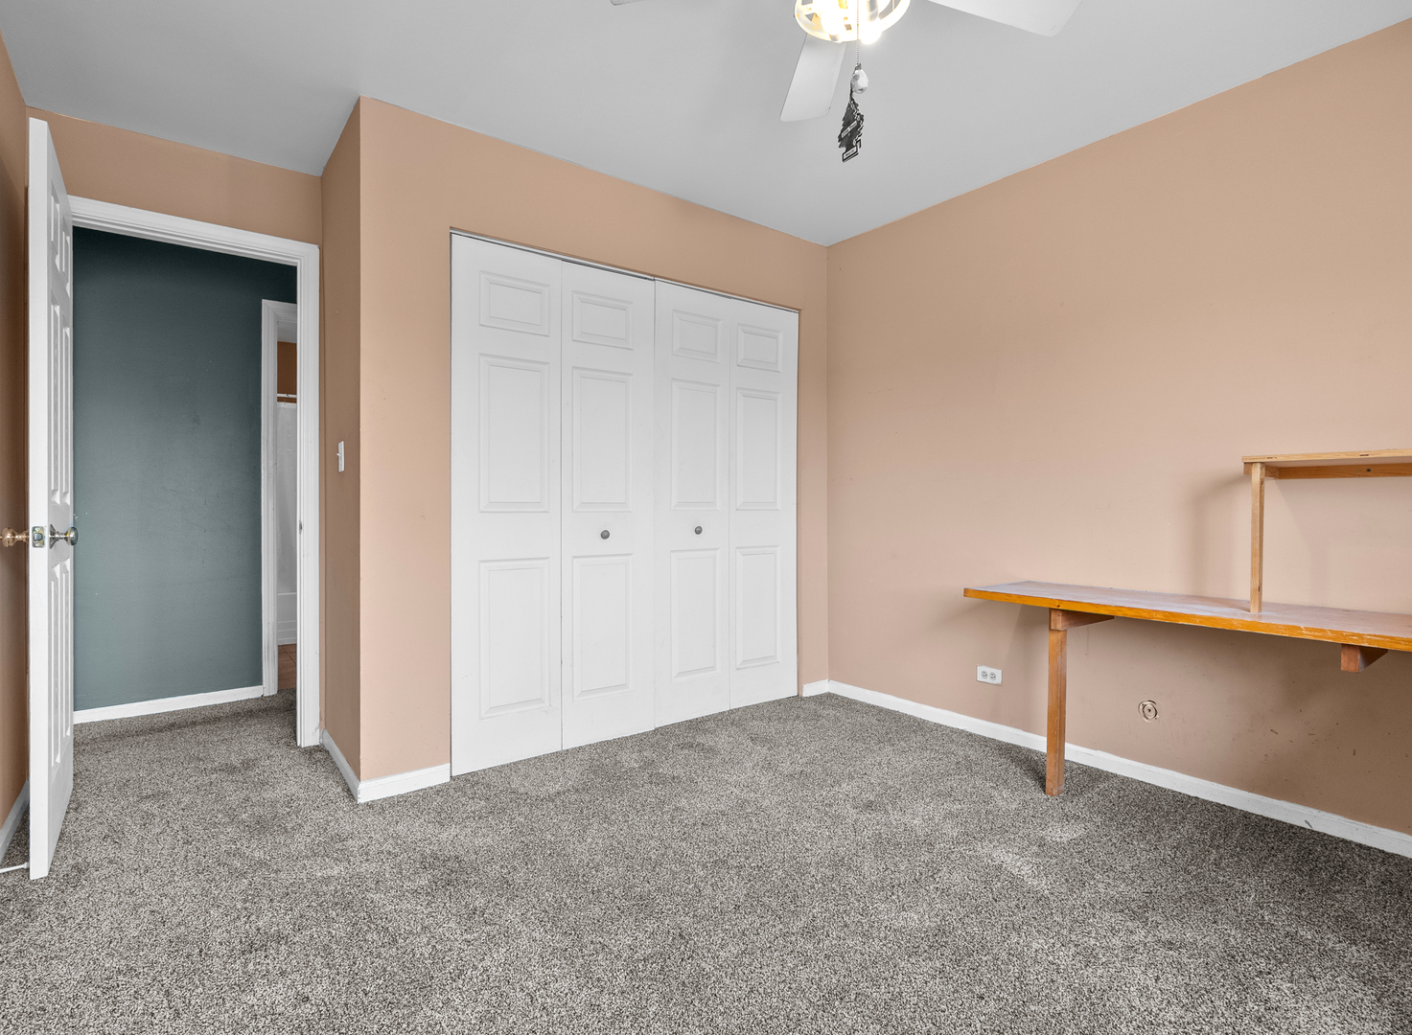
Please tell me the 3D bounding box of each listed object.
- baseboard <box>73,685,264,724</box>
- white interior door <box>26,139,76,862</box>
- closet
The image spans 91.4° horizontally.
[{"bbox_3d":[-2.658,0.927,3.414,0.790,0.065,0.020,-1,1,-38],"label":"baseboard"},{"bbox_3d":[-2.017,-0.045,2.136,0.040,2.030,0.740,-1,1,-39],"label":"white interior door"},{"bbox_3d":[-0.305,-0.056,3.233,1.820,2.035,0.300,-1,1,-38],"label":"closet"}]

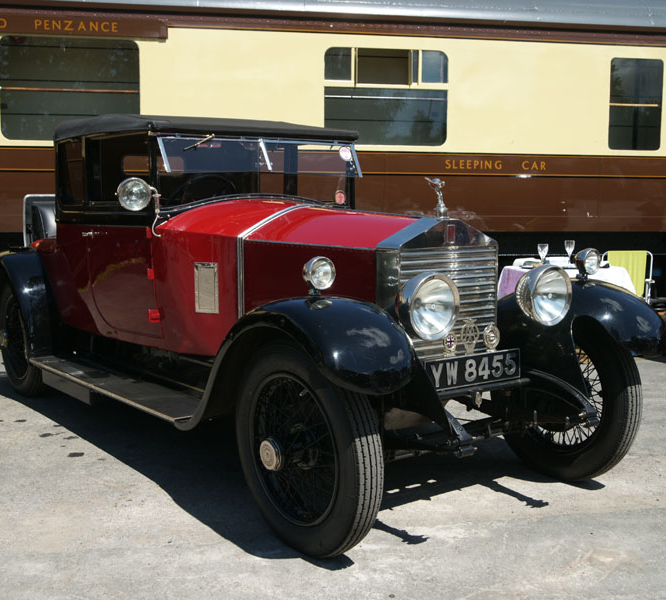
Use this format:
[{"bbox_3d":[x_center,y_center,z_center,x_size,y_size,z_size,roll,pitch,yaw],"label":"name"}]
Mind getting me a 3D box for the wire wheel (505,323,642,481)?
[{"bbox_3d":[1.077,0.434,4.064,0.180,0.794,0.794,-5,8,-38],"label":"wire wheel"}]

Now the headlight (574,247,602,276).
[{"bbox_3d":[1.120,-0.171,3.925,0.118,0.118,0.105,-5,8,-36],"label":"headlight"}]

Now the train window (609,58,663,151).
[{"bbox_3d":[3.372,-2.172,9.720,0.640,0.990,0.060,-1,6,-9],"label":"train window"}]

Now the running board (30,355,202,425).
[{"bbox_3d":[-1.160,0.457,4.705,0.310,0.050,1.960,-5,8,-36],"label":"running board"}]

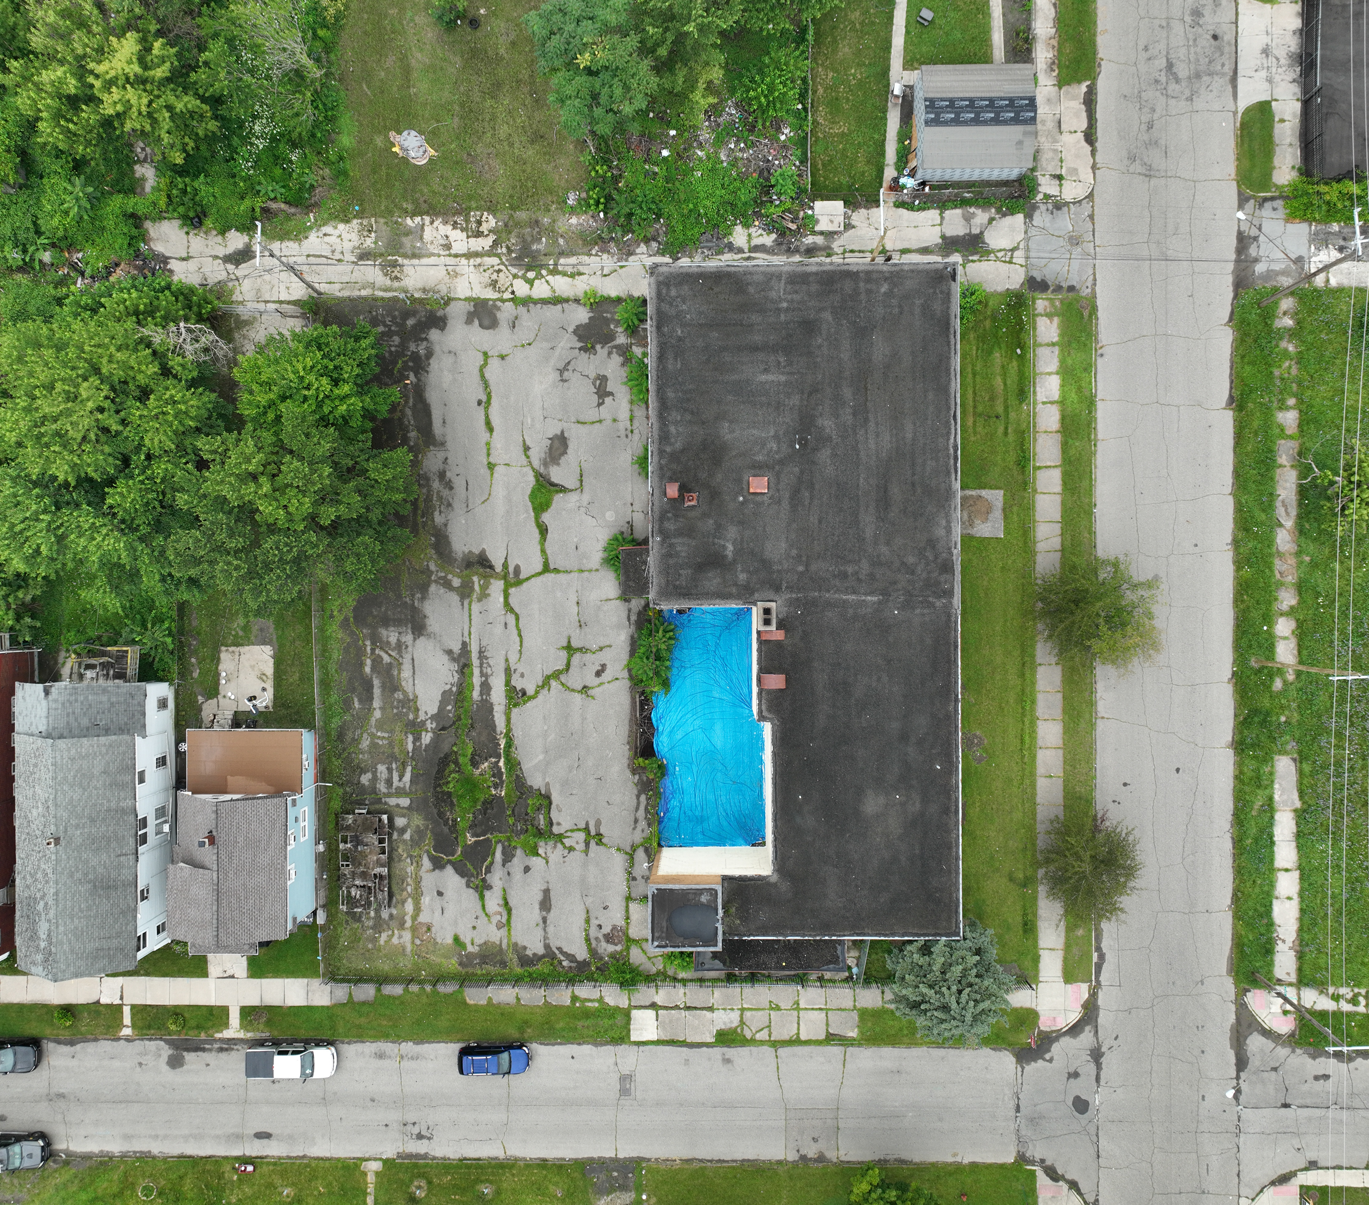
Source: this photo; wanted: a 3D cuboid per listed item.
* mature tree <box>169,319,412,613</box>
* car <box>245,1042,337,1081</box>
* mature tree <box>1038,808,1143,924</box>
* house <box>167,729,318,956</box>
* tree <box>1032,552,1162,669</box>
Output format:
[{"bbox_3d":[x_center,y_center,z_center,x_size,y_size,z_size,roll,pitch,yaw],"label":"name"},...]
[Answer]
[{"bbox_3d":[-21.659,-7.518,62.847,13.200,11.000,15.800,0,90,1],"label":"mature tree"},{"bbox_3d":[-23.855,27.969,67.686,5.500,1.800,1.880,0,90,1],"label":"car"},{"bbox_3d":[23.388,15.171,64.538,5.900,6.300,6.400,0,90,1],"label":"mature tree"},{"bbox_3d":[-26.244,14.099,64.949,7.100,7.200,13.200,0,90,1],"label":"house"},{"bbox_3d":[23.467,0.430,63.853,6.072,7.500,6.598,0,90,1],"label":"tree"}]

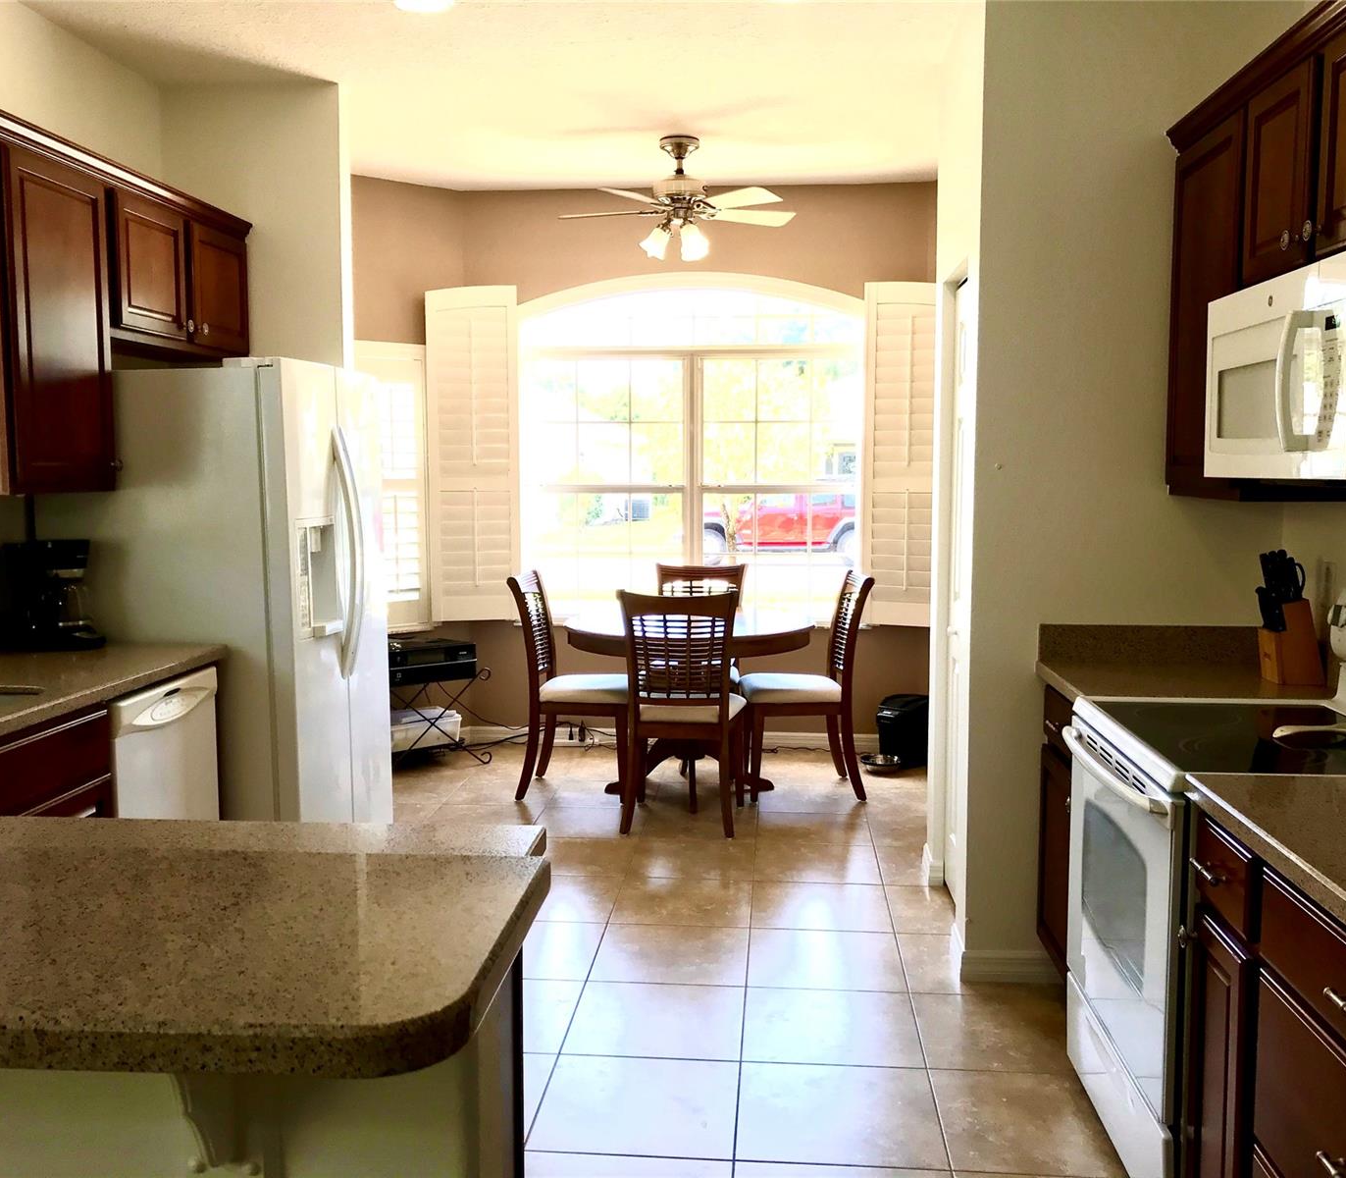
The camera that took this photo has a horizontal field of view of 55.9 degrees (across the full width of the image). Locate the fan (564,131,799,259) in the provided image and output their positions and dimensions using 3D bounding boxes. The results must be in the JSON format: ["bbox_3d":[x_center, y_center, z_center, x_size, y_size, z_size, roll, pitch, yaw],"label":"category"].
[{"bbox_3d":[0.033,-1.677,5.462,1.060,0.510,1.060,0,6,5],"label":"fan"}]

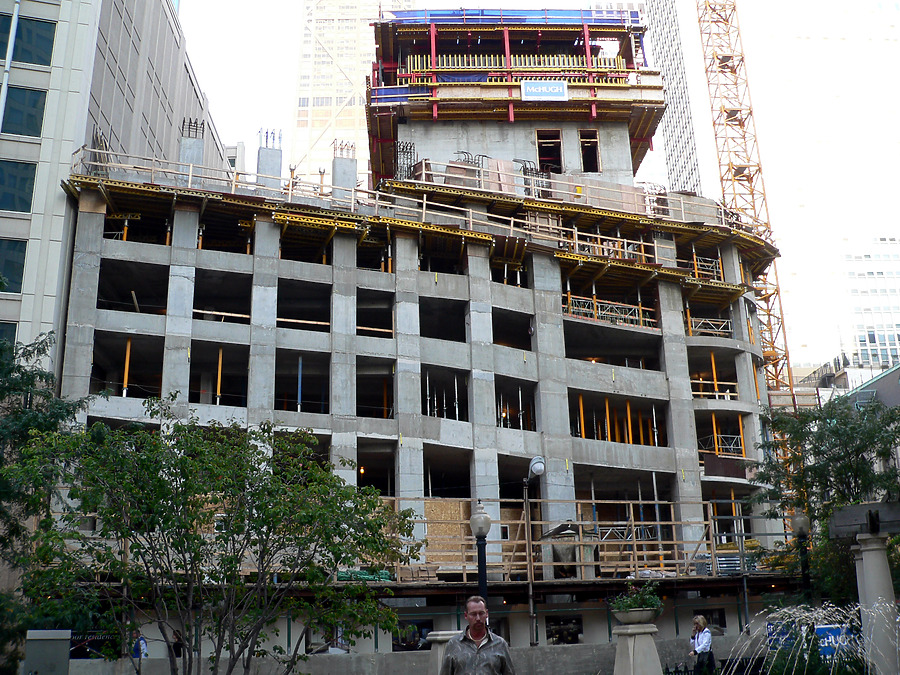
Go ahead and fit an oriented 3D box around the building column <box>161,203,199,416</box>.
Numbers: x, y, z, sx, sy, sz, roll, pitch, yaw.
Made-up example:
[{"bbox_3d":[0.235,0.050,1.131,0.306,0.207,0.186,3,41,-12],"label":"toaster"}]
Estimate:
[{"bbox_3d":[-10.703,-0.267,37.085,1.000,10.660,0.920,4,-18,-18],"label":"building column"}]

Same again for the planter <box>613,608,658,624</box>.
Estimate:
[{"bbox_3d":[2.706,4.069,13.652,0.670,0.230,0.670,-2,-17,0],"label":"planter"}]

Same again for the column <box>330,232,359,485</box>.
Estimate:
[{"bbox_3d":[-4.432,1.454,38.830,0.980,12.210,0.920,4,-18,-18],"label":"column"}]

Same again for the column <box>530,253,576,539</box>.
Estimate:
[{"bbox_3d":[4.425,2.799,41.599,1.300,13.540,0.920,4,-18,-18],"label":"column"}]

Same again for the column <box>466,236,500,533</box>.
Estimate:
[{"bbox_3d":[1.246,2.413,40.067,0.980,13.410,0.920,4,-18,-18],"label":"column"}]

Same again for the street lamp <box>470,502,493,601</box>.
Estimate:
[{"bbox_3d":[0.686,5.343,18.849,0.450,4.090,0.450,-2,-17,0],"label":"street lamp"}]

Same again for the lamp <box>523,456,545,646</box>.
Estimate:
[{"bbox_3d":[2.494,6.205,27.386,0.450,5.600,1.050,4,-18,-18],"label":"lamp"}]

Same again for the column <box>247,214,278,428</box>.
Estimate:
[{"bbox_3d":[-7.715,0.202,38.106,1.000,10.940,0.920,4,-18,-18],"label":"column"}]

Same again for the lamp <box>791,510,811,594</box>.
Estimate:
[{"bbox_3d":[7.723,5.648,20.145,0.450,3.890,0.450,-2,-17,0],"label":"lamp"}]

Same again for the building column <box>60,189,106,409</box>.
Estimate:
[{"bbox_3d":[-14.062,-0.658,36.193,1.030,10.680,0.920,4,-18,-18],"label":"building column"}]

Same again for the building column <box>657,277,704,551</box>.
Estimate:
[{"bbox_3d":[10.425,3.752,43.438,1.120,13.160,0.920,4,-18,-18],"label":"building column"}]

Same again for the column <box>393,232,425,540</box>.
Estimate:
[{"bbox_3d":[-1.914,2.177,39.493,0.970,13.940,0.920,4,-18,-18],"label":"column"}]

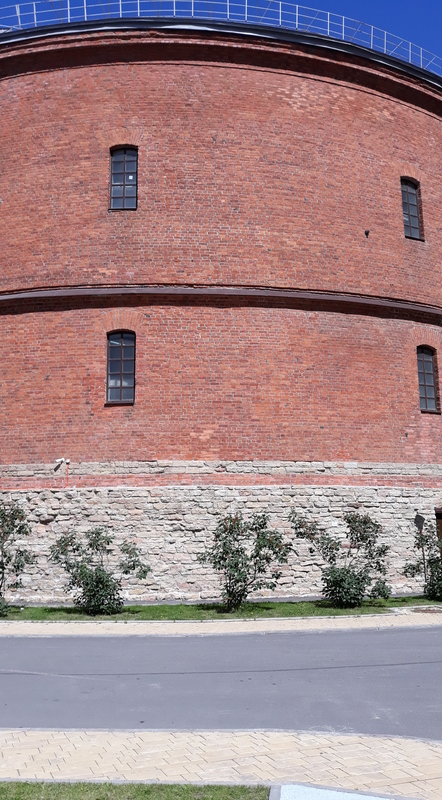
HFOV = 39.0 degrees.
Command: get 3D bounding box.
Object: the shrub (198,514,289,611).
[{"bbox_3d":[0.492,3.370,13.079,1.910,1.990,1.670,-1,-10,2],"label":"shrub"}]

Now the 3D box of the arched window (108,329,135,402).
[{"bbox_3d":[-2.538,-0.823,16.048,0.750,2.000,0.200,-1,-10,2],"label":"arched window"}]

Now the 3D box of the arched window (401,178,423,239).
[{"bbox_3d":[5.717,-5.713,18.834,0.750,2.000,0.200,5,-11,-28],"label":"arched window"}]

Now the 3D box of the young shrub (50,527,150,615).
[{"bbox_3d":[-2.541,3.531,13.055,2.030,1.730,1.780,1,-10,-11],"label":"young shrub"}]

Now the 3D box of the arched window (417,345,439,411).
[{"bbox_3d":[5.938,-0.570,18.033,0.750,2.000,0.200,5,-11,-29],"label":"arched window"}]

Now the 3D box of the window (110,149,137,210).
[{"bbox_3d":[-2.605,-5.983,16.945,0.750,2.000,0.200,-1,-10,2],"label":"window"}]

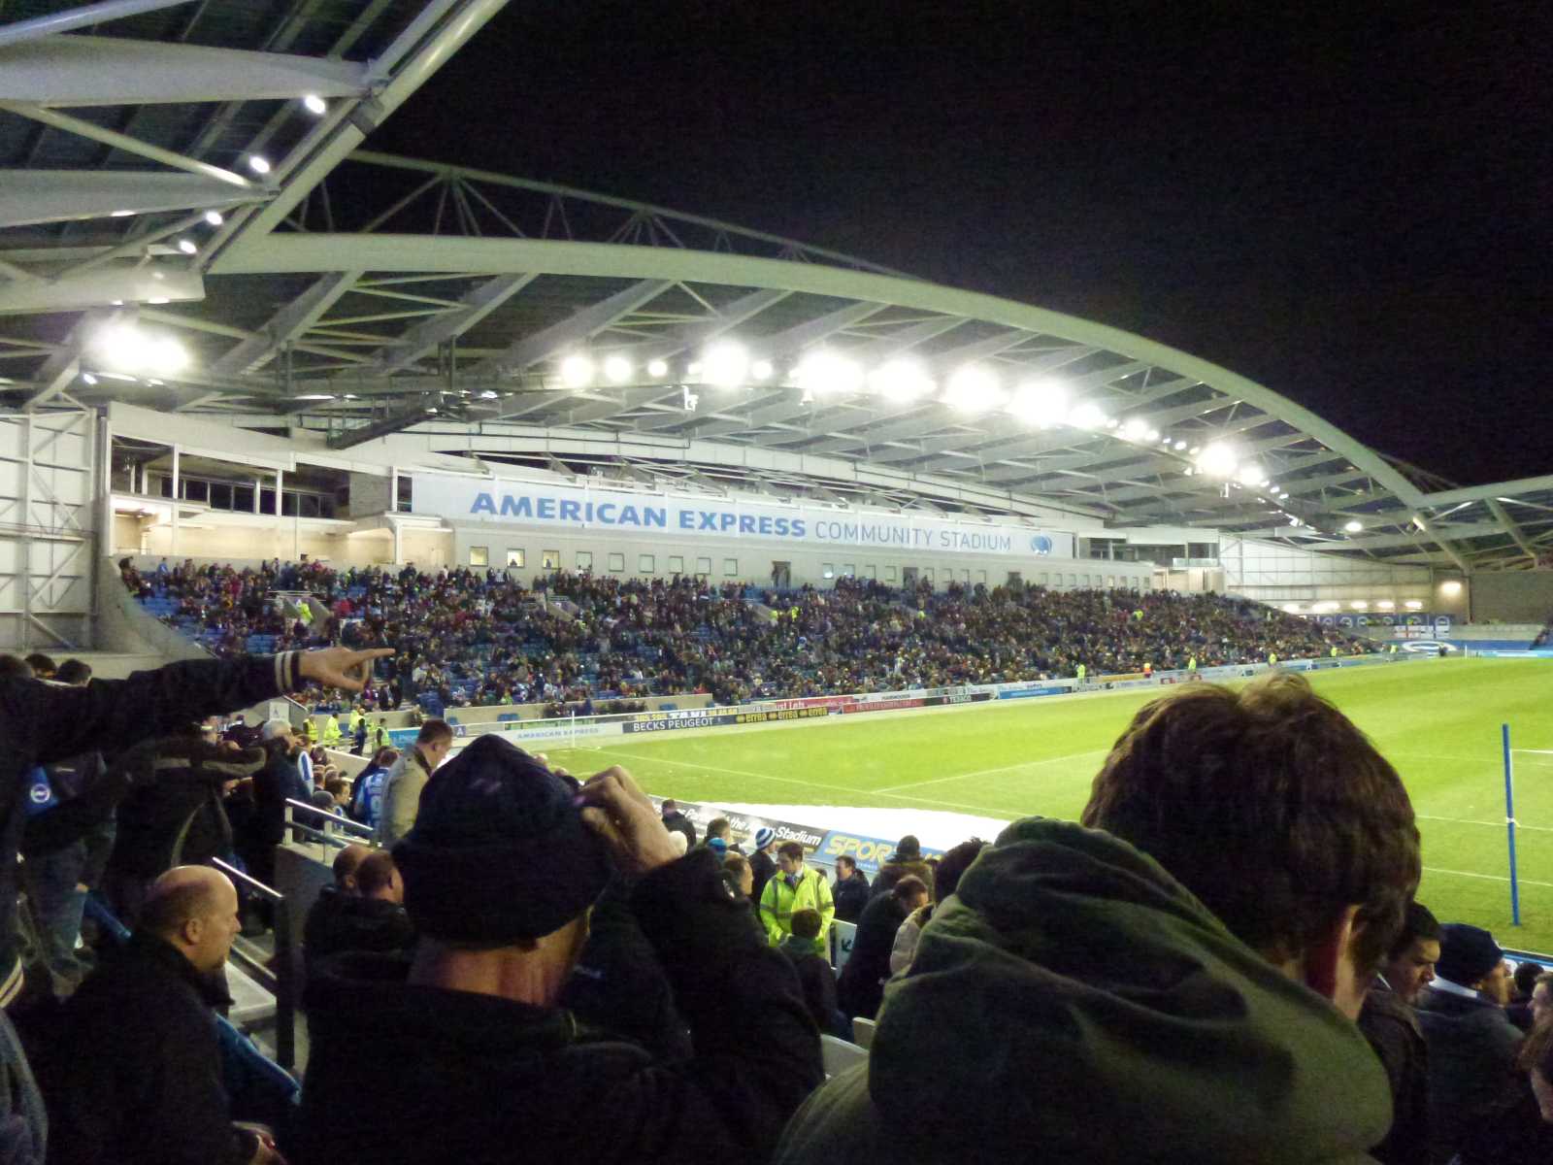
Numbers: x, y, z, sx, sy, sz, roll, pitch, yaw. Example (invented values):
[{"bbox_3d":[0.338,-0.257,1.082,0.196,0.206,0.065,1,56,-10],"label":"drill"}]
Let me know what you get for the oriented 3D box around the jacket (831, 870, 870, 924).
[{"bbox_3d":[0.741,3.177,10.700,0.340,0.660,0.480,1,-2,-41],"label":"jacket"}]

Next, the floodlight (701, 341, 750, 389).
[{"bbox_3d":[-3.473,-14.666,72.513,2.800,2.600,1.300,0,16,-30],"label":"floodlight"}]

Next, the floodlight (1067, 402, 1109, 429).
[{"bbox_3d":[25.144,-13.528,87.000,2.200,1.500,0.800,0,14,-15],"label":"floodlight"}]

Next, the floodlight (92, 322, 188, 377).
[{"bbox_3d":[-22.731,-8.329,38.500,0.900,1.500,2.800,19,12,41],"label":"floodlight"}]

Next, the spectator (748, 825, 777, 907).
[{"bbox_3d":[-0.119,3.197,10.279,0.360,1.740,0.480,1,-2,-41],"label":"spectator"}]

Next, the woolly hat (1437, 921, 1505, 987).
[{"bbox_3d":[2.320,1.243,3.600,0.240,0.205,0.200,-2,-2,0],"label":"woolly hat"}]

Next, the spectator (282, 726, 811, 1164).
[{"bbox_3d":[-0.247,1.060,1.299,0.600,1.740,0.460,-3,-2,27],"label":"spectator"}]

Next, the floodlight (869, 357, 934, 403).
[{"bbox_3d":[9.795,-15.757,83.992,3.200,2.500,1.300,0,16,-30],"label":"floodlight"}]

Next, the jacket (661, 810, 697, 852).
[{"bbox_3d":[-1.194,3.098,13.000,0.320,0.680,0.500,-3,-3,40],"label":"jacket"}]

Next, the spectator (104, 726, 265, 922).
[{"bbox_3d":[-2.323,1.213,4.179,0.500,1.740,0.520,1,-2,-35],"label":"spectator"}]

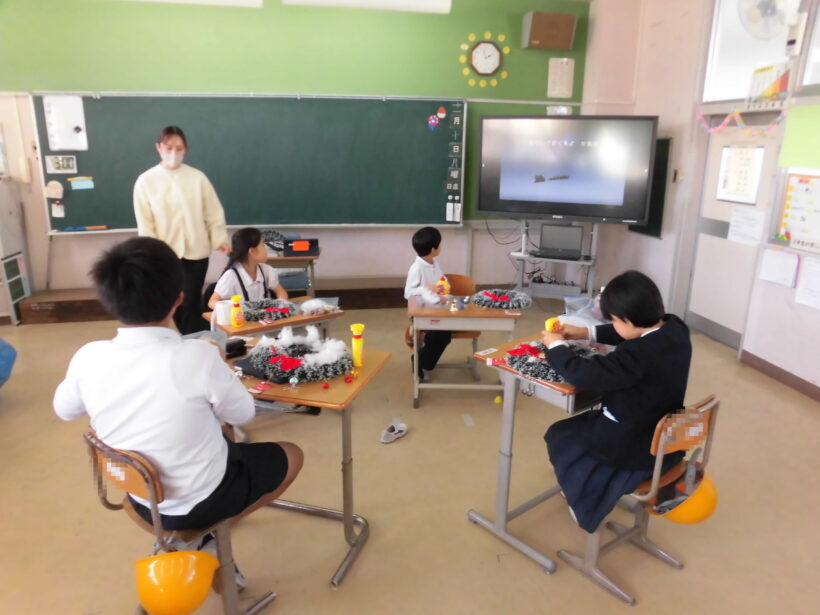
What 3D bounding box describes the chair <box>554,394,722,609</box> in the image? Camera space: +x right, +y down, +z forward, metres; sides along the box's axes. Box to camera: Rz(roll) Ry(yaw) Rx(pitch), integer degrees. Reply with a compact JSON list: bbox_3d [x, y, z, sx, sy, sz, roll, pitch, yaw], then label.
[{"bbox_3d":[0.762,0.595,2.008,0.370,0.700,0.430,-12,20,-36],"label":"chair"}]

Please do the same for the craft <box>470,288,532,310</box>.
[{"bbox_3d":[0.550,-0.048,3.388,0.350,0.080,0.350,1,15,4],"label":"craft"}]

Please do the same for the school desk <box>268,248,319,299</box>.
[{"bbox_3d":[-0.970,-0.119,4.609,0.630,0.660,0.440,-2,16,-8],"label":"school desk"}]

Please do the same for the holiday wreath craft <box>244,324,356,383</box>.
[{"bbox_3d":[-0.376,0.153,1.954,0.350,0.125,0.340,0,16,0],"label":"holiday wreath craft"}]

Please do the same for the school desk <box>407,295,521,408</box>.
[{"bbox_3d":[0.325,0.267,3.488,0.645,0.580,0.450,1,15,5],"label":"school desk"}]

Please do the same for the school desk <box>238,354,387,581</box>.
[{"bbox_3d":[-0.438,0.558,2.083,0.640,0.720,0.450,4,16,14],"label":"school desk"}]

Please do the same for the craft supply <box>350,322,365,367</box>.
[{"bbox_3d":[-0.189,0.134,2.049,0.045,0.160,0.058,6,16,20],"label":"craft supply"}]

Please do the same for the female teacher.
[{"bbox_3d":[-1.320,-0.229,3.356,0.550,1.600,0.340,-6,16,-22],"label":"female teacher"}]

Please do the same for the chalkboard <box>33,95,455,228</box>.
[{"bbox_3d":[-1.355,-1.310,5.276,3.826,1.202,0.090,-2,16,-9],"label":"chalkboard"}]

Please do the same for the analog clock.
[{"bbox_3d":[0.740,-2.400,5.446,0.330,0.325,0.050,-3,15,-11],"label":"analog clock"}]

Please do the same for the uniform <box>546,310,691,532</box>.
[{"bbox_3d":[0.714,0.379,1.934,0.430,0.670,0.430,-11,19,-35],"label":"uniform"}]

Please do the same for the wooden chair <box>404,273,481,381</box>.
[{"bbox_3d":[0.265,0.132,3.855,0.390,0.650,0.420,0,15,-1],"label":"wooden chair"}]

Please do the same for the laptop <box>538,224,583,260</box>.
[{"bbox_3d":[1.352,-0.571,5.060,0.365,0.235,0.290,5,16,17],"label":"laptop"}]

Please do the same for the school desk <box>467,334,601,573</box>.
[{"bbox_3d":[0.611,0.515,2.263,0.630,0.715,0.440,-14,21,-41],"label":"school desk"}]

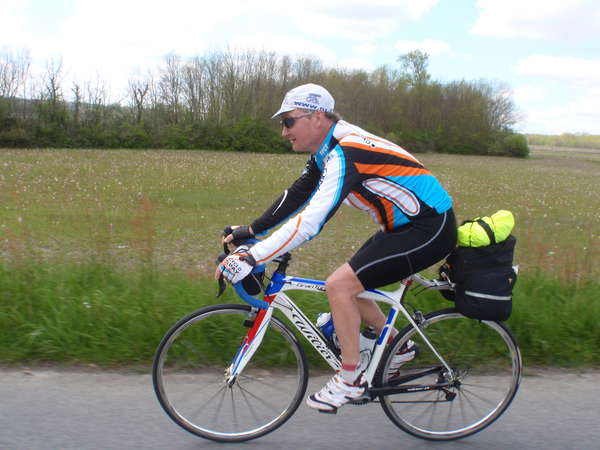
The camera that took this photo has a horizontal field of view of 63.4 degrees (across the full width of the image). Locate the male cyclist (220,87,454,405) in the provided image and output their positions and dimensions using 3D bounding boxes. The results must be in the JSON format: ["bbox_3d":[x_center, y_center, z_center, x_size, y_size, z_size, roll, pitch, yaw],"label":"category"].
[{"bbox_3d":[0.166,0.118,2.025,1.000,1.350,0.500,2,12,-6],"label":"male cyclist"}]

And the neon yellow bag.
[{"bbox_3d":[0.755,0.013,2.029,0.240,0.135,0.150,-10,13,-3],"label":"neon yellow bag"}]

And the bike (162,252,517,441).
[{"bbox_3d":[0.205,0.535,2.123,1.655,0.950,0.440,2,12,-6],"label":"bike"}]

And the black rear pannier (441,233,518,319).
[{"bbox_3d":[0.757,0.198,2.076,0.255,0.335,0.270,2,12,-6],"label":"black rear pannier"}]

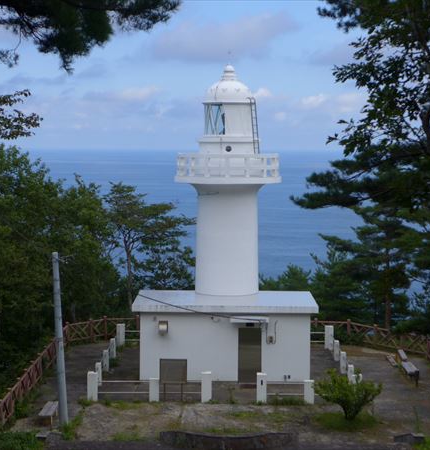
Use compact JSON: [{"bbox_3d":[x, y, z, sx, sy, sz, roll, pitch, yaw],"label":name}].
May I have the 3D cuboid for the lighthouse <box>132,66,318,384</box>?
[{"bbox_3d":[0.450,-0.283,39.968,6.682,11.643,5.879,0,4,0],"label":"lighthouse"}]

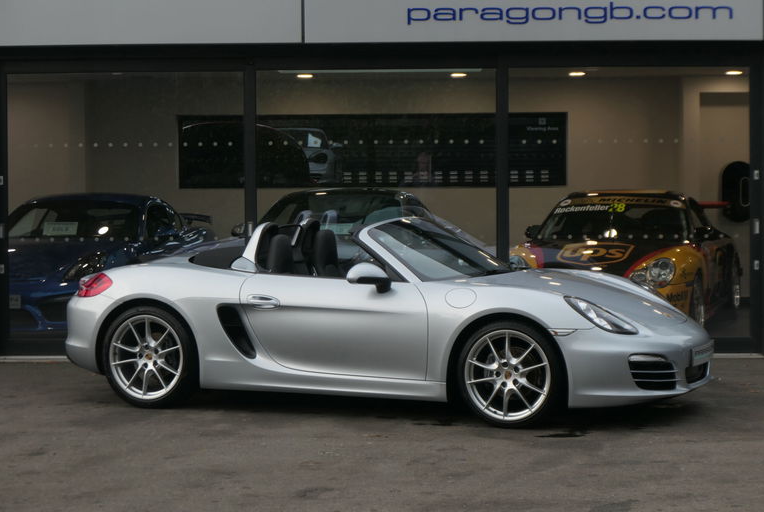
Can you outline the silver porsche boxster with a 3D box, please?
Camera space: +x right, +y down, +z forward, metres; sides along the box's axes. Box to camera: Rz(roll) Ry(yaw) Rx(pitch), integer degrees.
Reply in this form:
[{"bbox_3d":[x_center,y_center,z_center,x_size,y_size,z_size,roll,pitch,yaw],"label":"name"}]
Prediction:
[{"bbox_3d":[-0.035,0.365,12.810,4.375,1.250,1.890,1,3,23],"label":"silver porsche boxster"}]

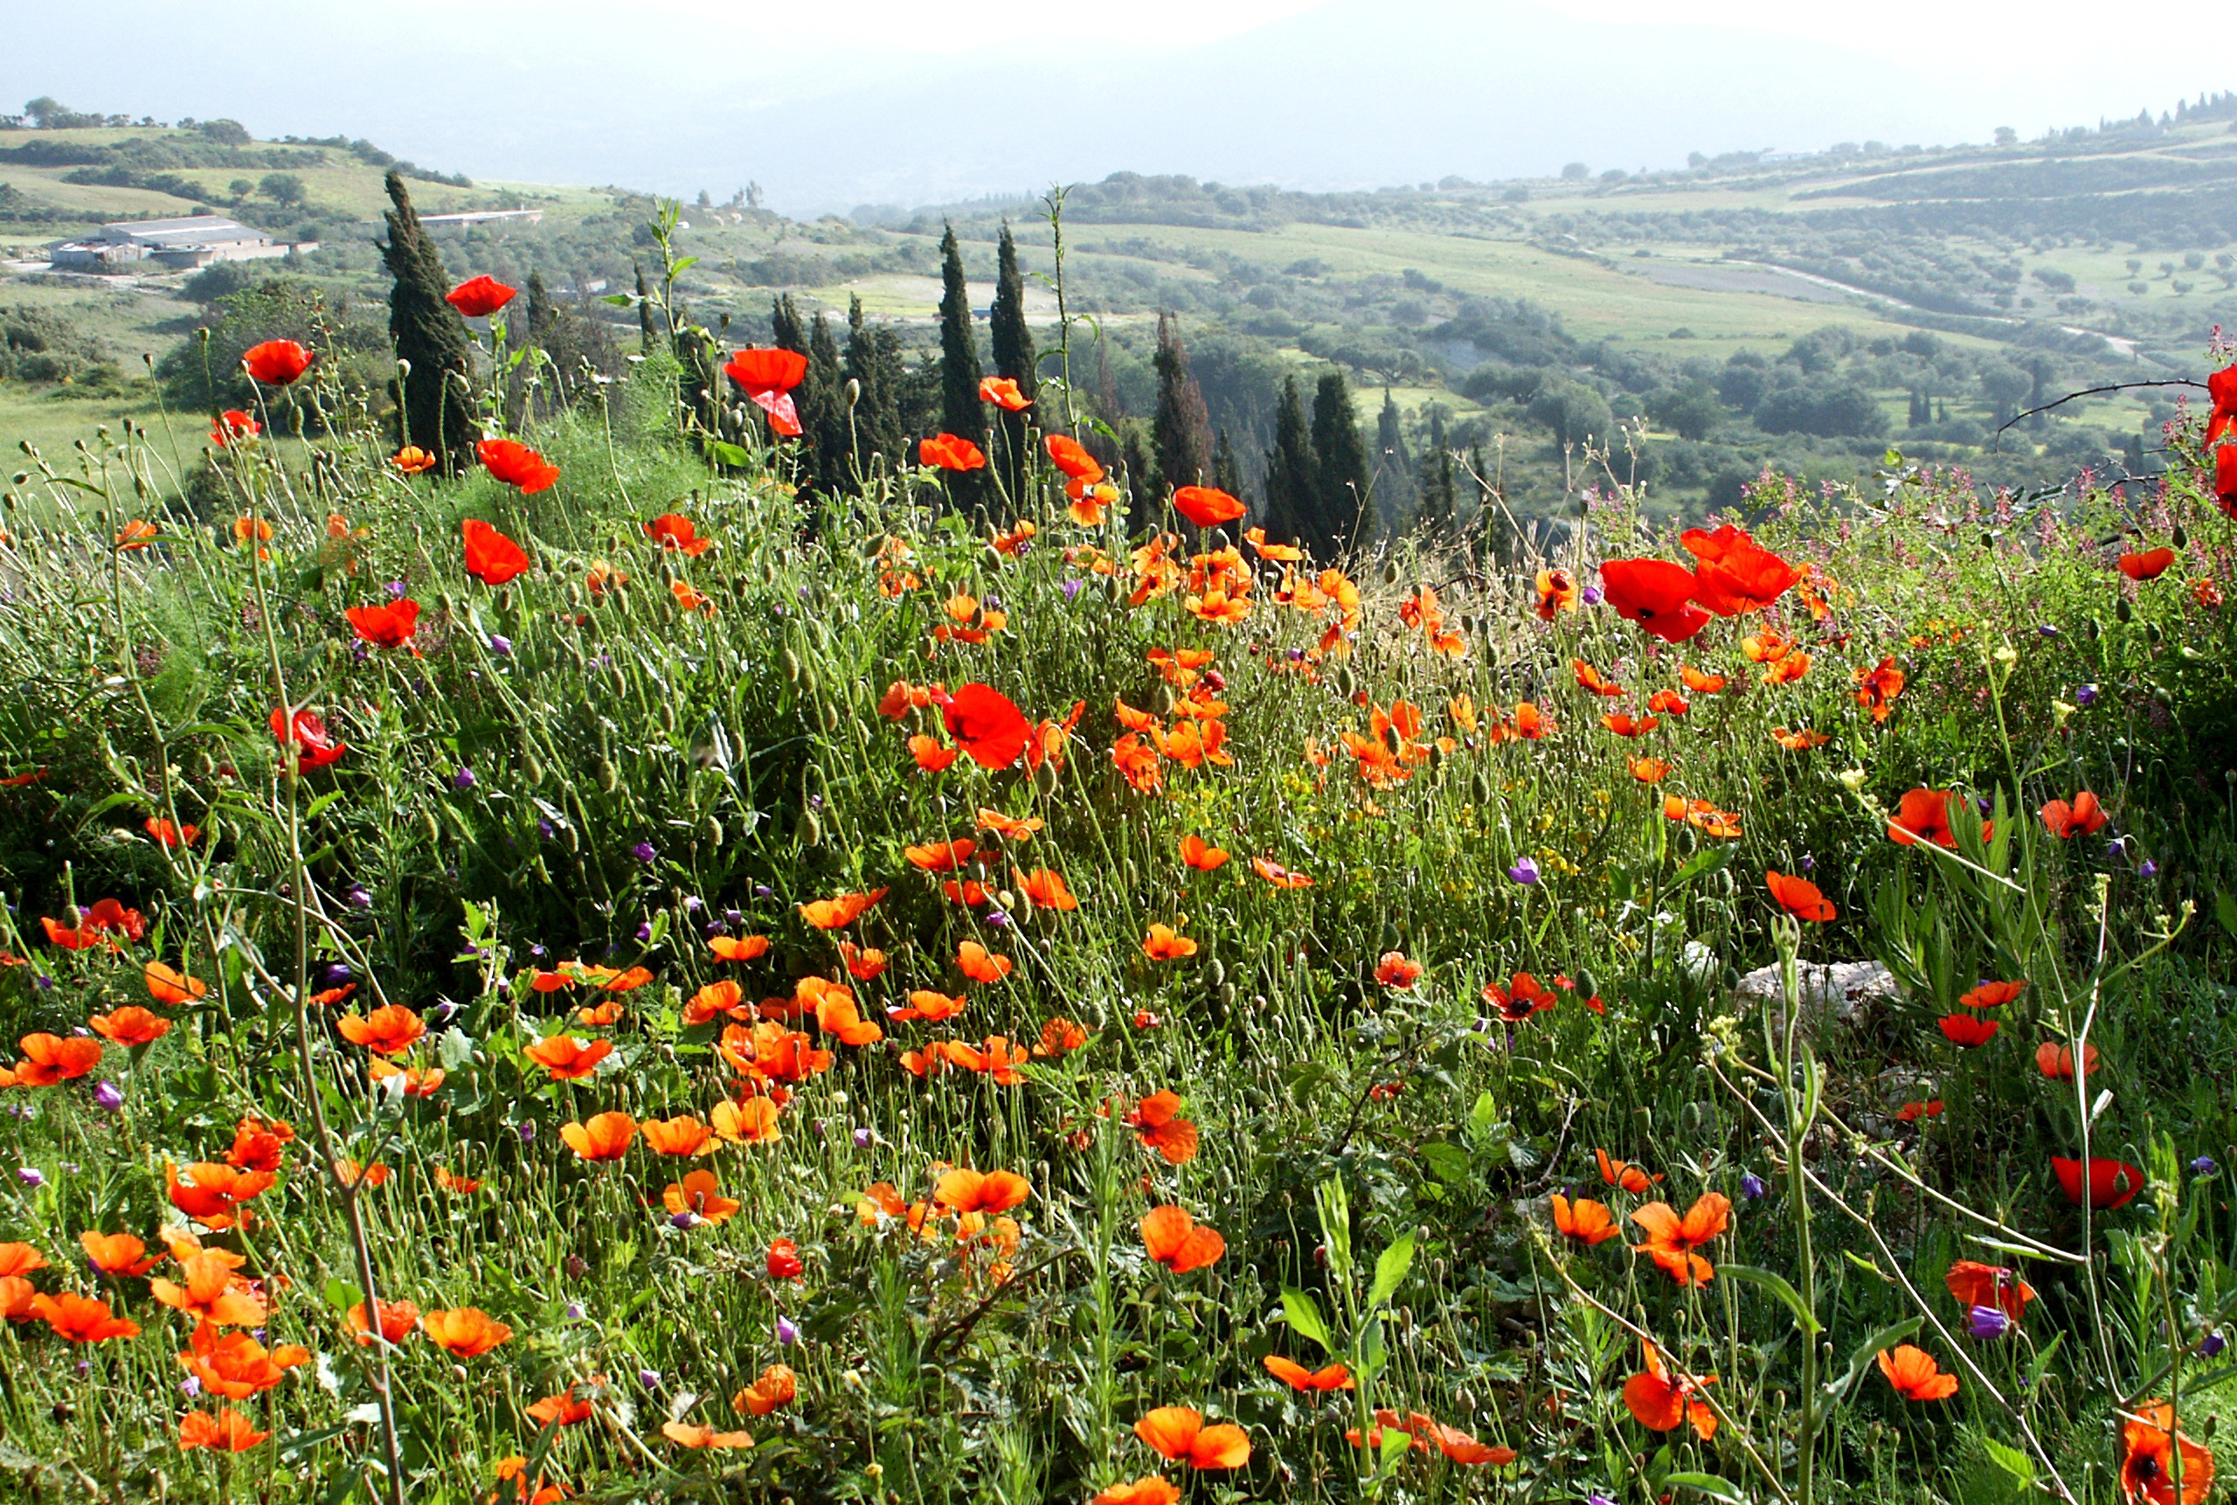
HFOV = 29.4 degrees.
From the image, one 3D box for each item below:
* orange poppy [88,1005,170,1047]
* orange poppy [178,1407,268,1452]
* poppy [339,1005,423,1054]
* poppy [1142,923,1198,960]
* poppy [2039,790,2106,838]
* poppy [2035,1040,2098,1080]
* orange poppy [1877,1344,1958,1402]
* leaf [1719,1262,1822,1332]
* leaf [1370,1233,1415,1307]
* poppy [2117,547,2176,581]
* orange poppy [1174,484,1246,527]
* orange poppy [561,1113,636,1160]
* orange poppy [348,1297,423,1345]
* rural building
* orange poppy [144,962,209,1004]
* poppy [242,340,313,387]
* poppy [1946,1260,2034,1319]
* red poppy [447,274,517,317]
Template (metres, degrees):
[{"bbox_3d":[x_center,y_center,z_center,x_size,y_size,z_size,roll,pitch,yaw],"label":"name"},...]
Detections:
[{"bbox_3d":[-0.766,0.212,3.300,0.061,0.026,0.058,-3,13,0],"label":"orange poppy"},{"bbox_3d":[-0.556,0.421,2.650,0.055,0.024,0.050,0,13,0],"label":"orange poppy"},{"bbox_3d":[-0.554,0.208,3.200,0.064,0.032,0.060,-3,13,0],"label":"poppy"},{"bbox_3d":[0.047,0.175,3.950,0.052,0.029,0.050,-3,13,0],"label":"poppy"},{"bbox_3d":[0.841,0.055,3.750,0.058,0.034,0.055,0,7,0],"label":"poppy"},{"bbox_3d":[0.722,0.234,3.250,0.049,0.027,0.046,0,8,0],"label":"poppy"},{"bbox_3d":[0.497,0.386,2.650,0.050,0.032,0.047,14,13,-2],"label":"orange poppy"},{"bbox_3d":[0.375,0.314,2.450,0.058,0.039,0.022,-1,8,-6],"label":"leaf"},{"bbox_3d":[0.158,0.298,2.450,0.019,0.050,0.013,30,7,-4],"label":"leaf"},{"bbox_3d":[1.012,-0.185,4.200,0.057,0.032,0.053,0,8,0],"label":"poppy"},{"bbox_3d":[0.086,-0.234,4.050,0.069,0.035,0.066,5,6,0],"label":"orange poppy"},{"bbox_3d":[-0.391,0.288,3.200,0.056,0.034,0.053,-3,8,0],"label":"orange poppy"},{"bbox_3d":[-0.482,0.373,2.800,0.048,0.027,0.046,0,8,0],"label":"orange poppy"},{"bbox_3d":[-121.020,-65.694,550.000,21.500,6.800,37.000,4,9,23],"label":"rural building"},{"bbox_3d":[-0.773,0.189,3.500,0.053,0.030,0.052,9,9,0],"label":"orange poppy"},{"bbox_3d":[-0.789,-0.365,4.000,0.065,0.040,0.062,0,8,0],"label":"poppy"},{"bbox_3d":[0.582,0.359,2.850,0.060,0.035,0.057,3,18,0],"label":"poppy"},{"bbox_3d":[-0.656,-0.471,4.400,0.072,0.036,0.066,0,8,0],"label":"red poppy"}]

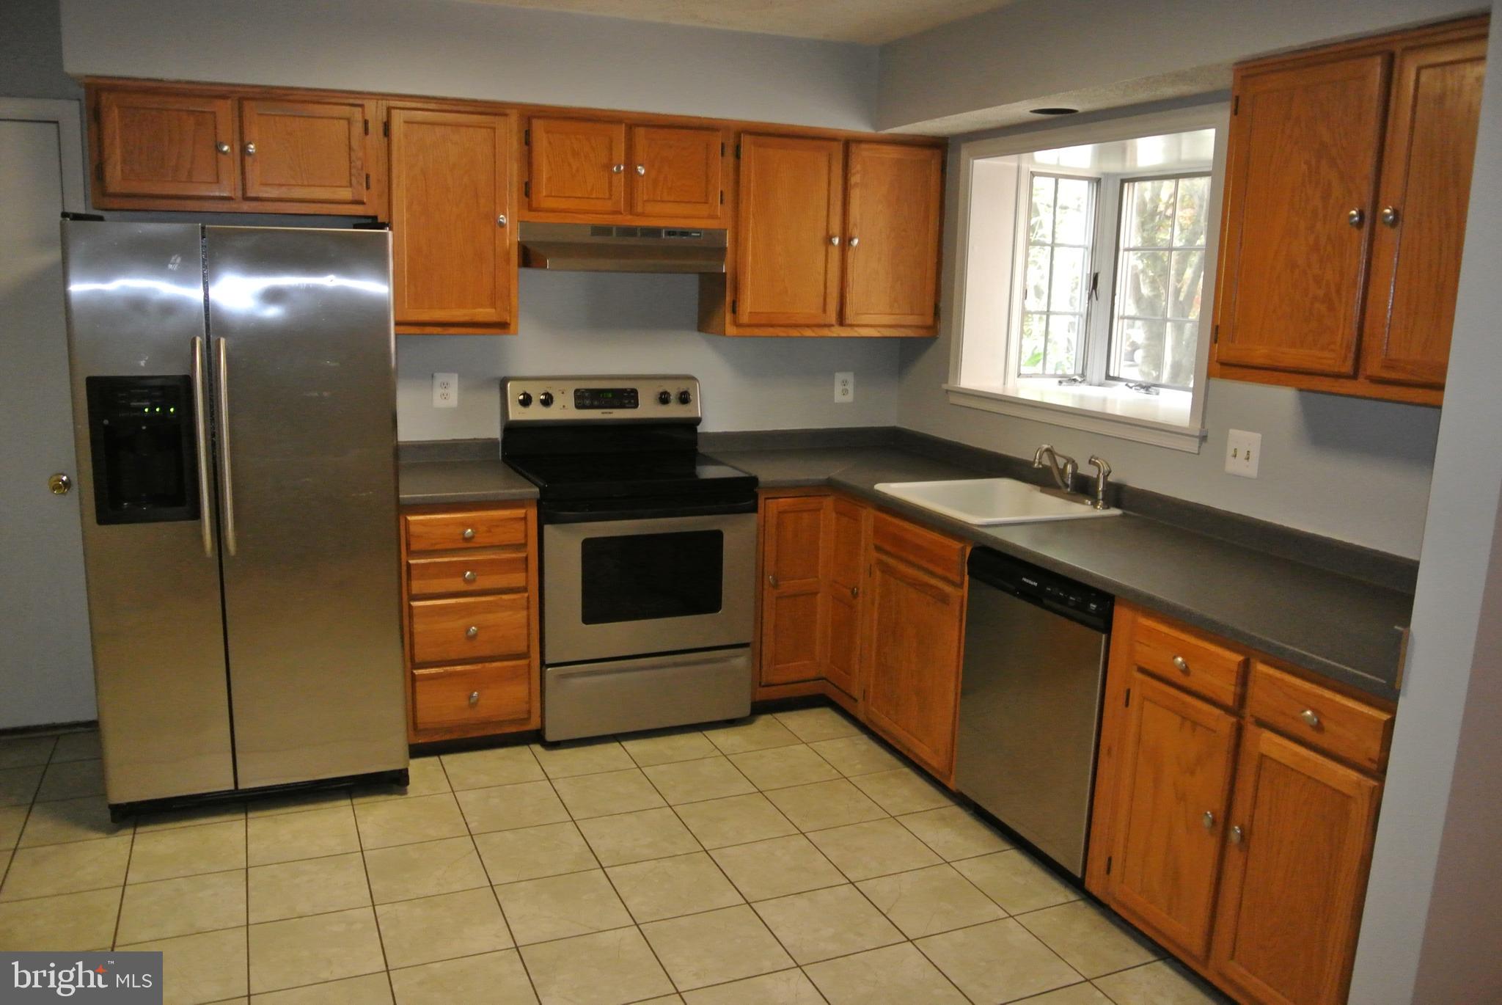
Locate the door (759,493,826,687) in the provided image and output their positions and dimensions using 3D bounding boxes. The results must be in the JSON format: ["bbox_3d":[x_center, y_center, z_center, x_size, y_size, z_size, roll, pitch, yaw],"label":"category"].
[{"bbox_3d":[0.155,0.318,4.116,0.268,0.700,0.020,-3,12,-23],"label":"door"}]

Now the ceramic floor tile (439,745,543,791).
[{"bbox_3d":[-0.855,0.886,3.740,0.305,0.012,0.295,-3,12,-23],"label":"ceramic floor tile"}]

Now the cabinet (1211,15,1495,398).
[{"bbox_3d":[1.469,-0.608,2.437,0.324,0.751,0.890,-3,12,-23],"label":"cabinet"}]

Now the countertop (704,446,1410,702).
[{"bbox_3d":[0.766,0.080,3.374,0.881,0.046,2.947,-3,11,-23],"label":"countertop"}]

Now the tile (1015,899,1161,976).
[{"bbox_3d":[0.866,1.105,2.861,0.280,0.012,0.305,-3,12,-23],"label":"tile"}]

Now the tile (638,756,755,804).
[{"bbox_3d":[-0.165,0.910,3.684,0.301,0.010,0.301,-3,12,-23],"label":"tile"}]

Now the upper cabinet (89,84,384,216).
[{"bbox_3d":[-1.609,-1.099,3.542,0.870,0.385,0.325,-3,12,-23],"label":"upper cabinet"}]

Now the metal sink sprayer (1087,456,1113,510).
[{"bbox_3d":[1.102,-0.066,3.575,0.080,0.172,0.045,0,11,-12],"label":"metal sink sprayer"}]

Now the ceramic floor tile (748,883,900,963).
[{"bbox_3d":[0.194,1.061,2.843,0.300,0.010,0.300,-3,11,-23],"label":"ceramic floor tile"}]

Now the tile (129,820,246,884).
[{"bbox_3d":[-1.532,0.958,3.082,0.302,0.012,0.302,-3,11,-23],"label":"tile"}]

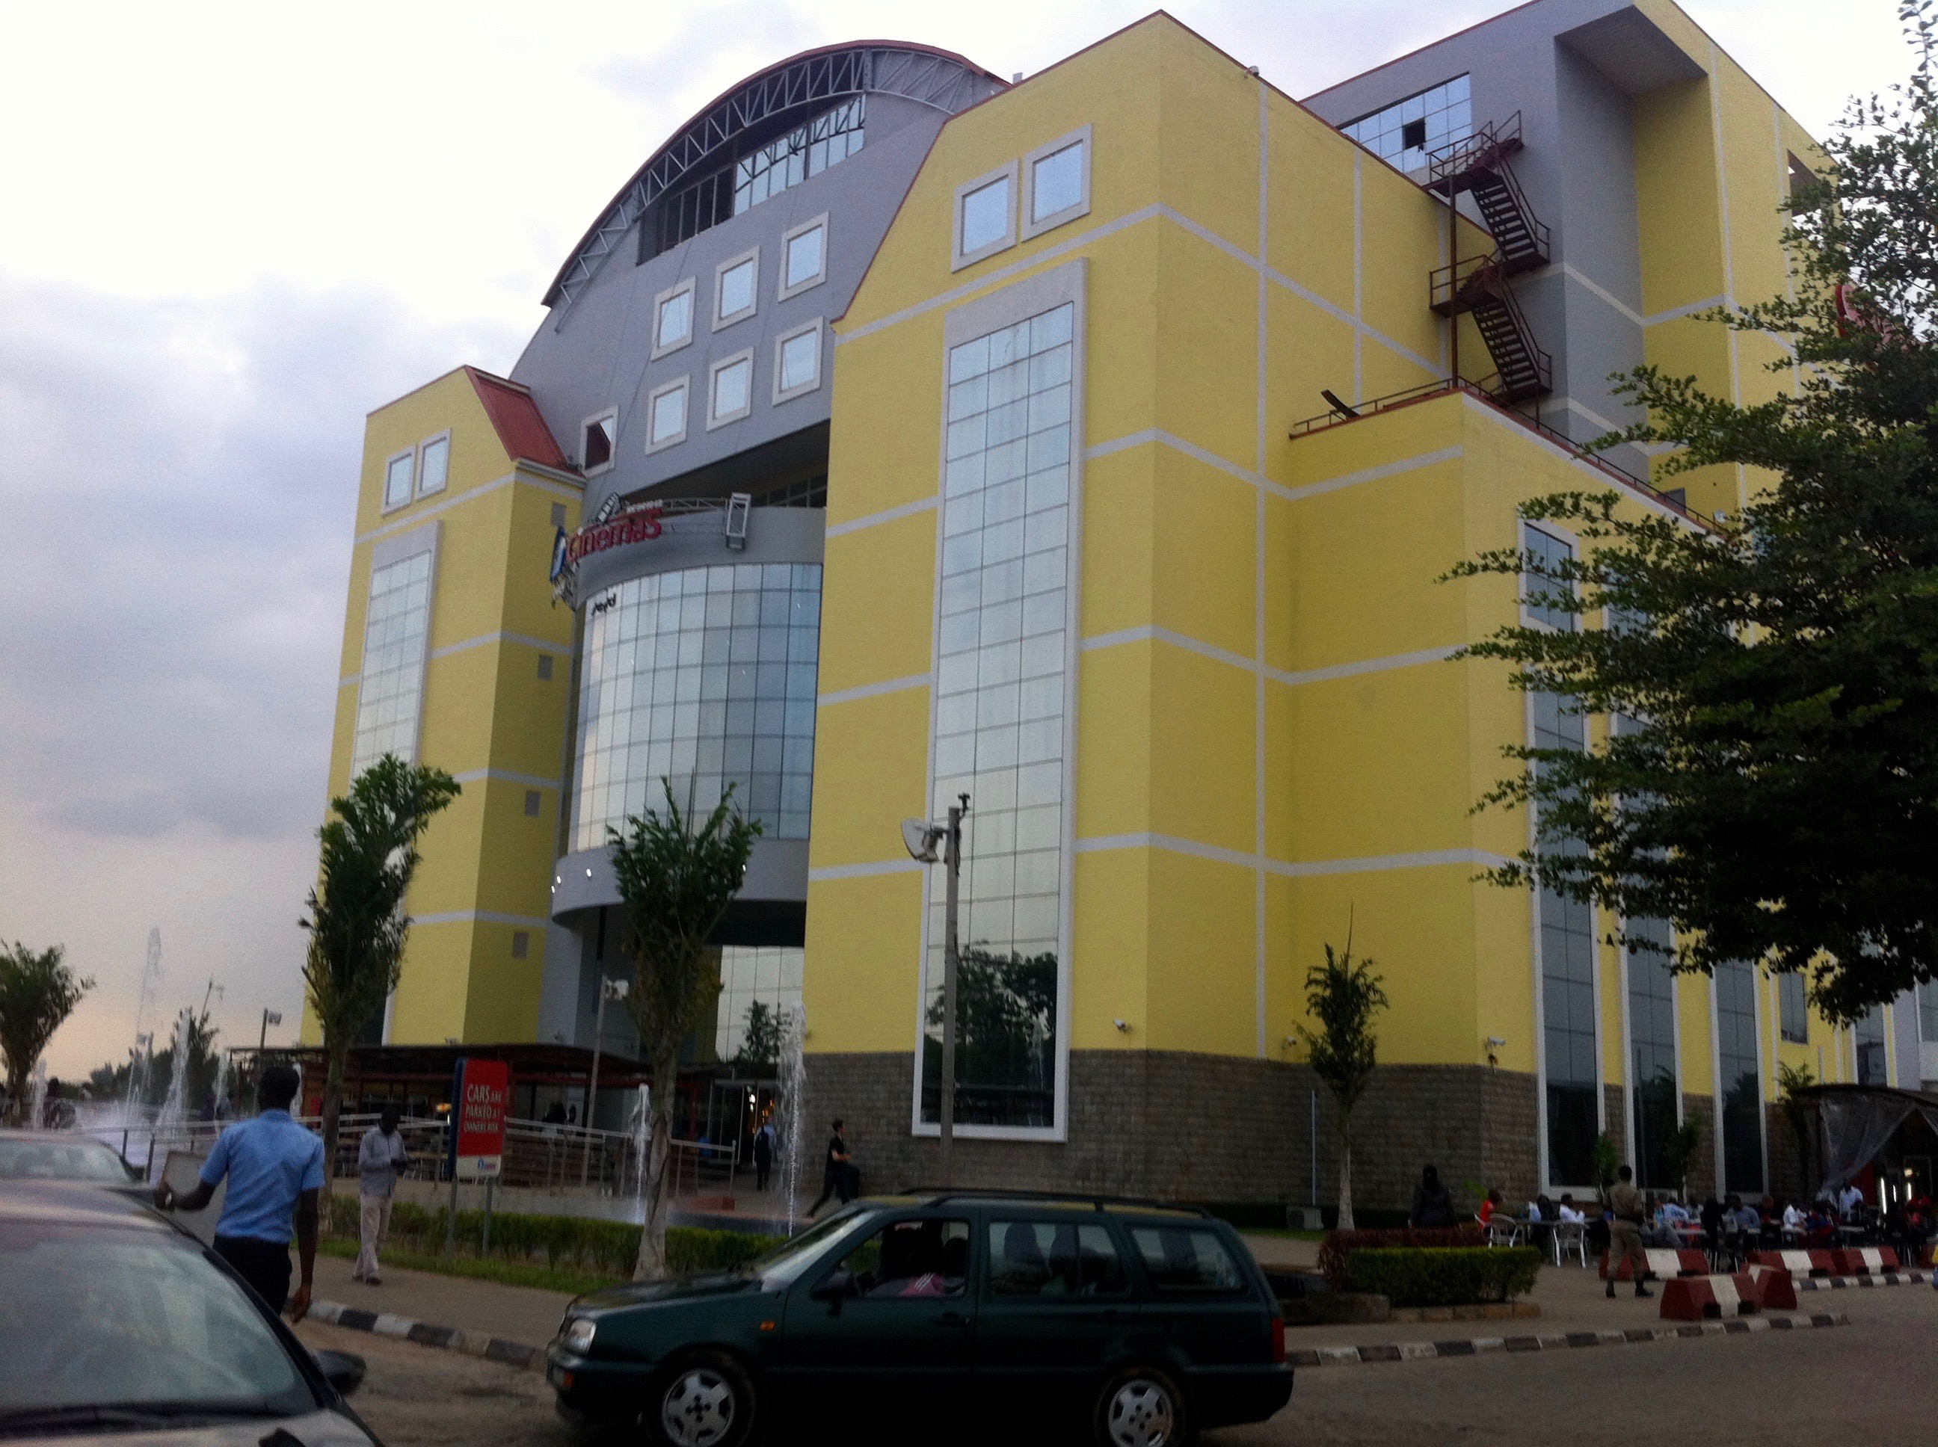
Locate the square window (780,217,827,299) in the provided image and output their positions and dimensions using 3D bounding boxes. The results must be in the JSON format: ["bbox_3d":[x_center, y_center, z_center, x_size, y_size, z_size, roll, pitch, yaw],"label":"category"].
[{"bbox_3d":[-5.580,-15.818,66.328,0.200,2.500,2.500,13,-17,-42],"label":"square window"}]

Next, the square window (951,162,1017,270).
[{"bbox_3d":[0.425,-12.906,49.796,2.266,2.348,0.200,-11,-18,44],"label":"square window"}]

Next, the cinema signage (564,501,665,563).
[{"bbox_3d":[-10.316,-5.459,56.767,4.120,0.978,0.400,-9,-17,40],"label":"cinema signage"}]

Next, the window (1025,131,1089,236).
[{"bbox_3d":[2.386,-14.597,52.921,0.200,2.598,2.510,13,-17,-42],"label":"window"}]

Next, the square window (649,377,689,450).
[{"bbox_3d":[-10.871,-11.149,70.842,0.200,2.500,2.500,13,-17,-42],"label":"square window"}]

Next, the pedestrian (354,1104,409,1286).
[{"bbox_3d":[-5.997,4.805,20.032,0.480,1.749,0.380,11,-15,-36],"label":"pedestrian"}]

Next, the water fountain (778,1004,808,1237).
[{"bbox_3d":[-2.537,5.701,28.174,0.420,3.293,0.420,2,-12,0],"label":"water fountain"}]

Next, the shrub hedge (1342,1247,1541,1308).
[{"bbox_3d":[5.107,6.005,21.352,2.600,0.640,0.800,13,-17,-41],"label":"shrub hedge"}]

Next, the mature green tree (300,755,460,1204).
[{"bbox_3d":[-8.550,3.754,27.838,2.100,6.793,2.000,6,-13,-17],"label":"mature green tree"}]

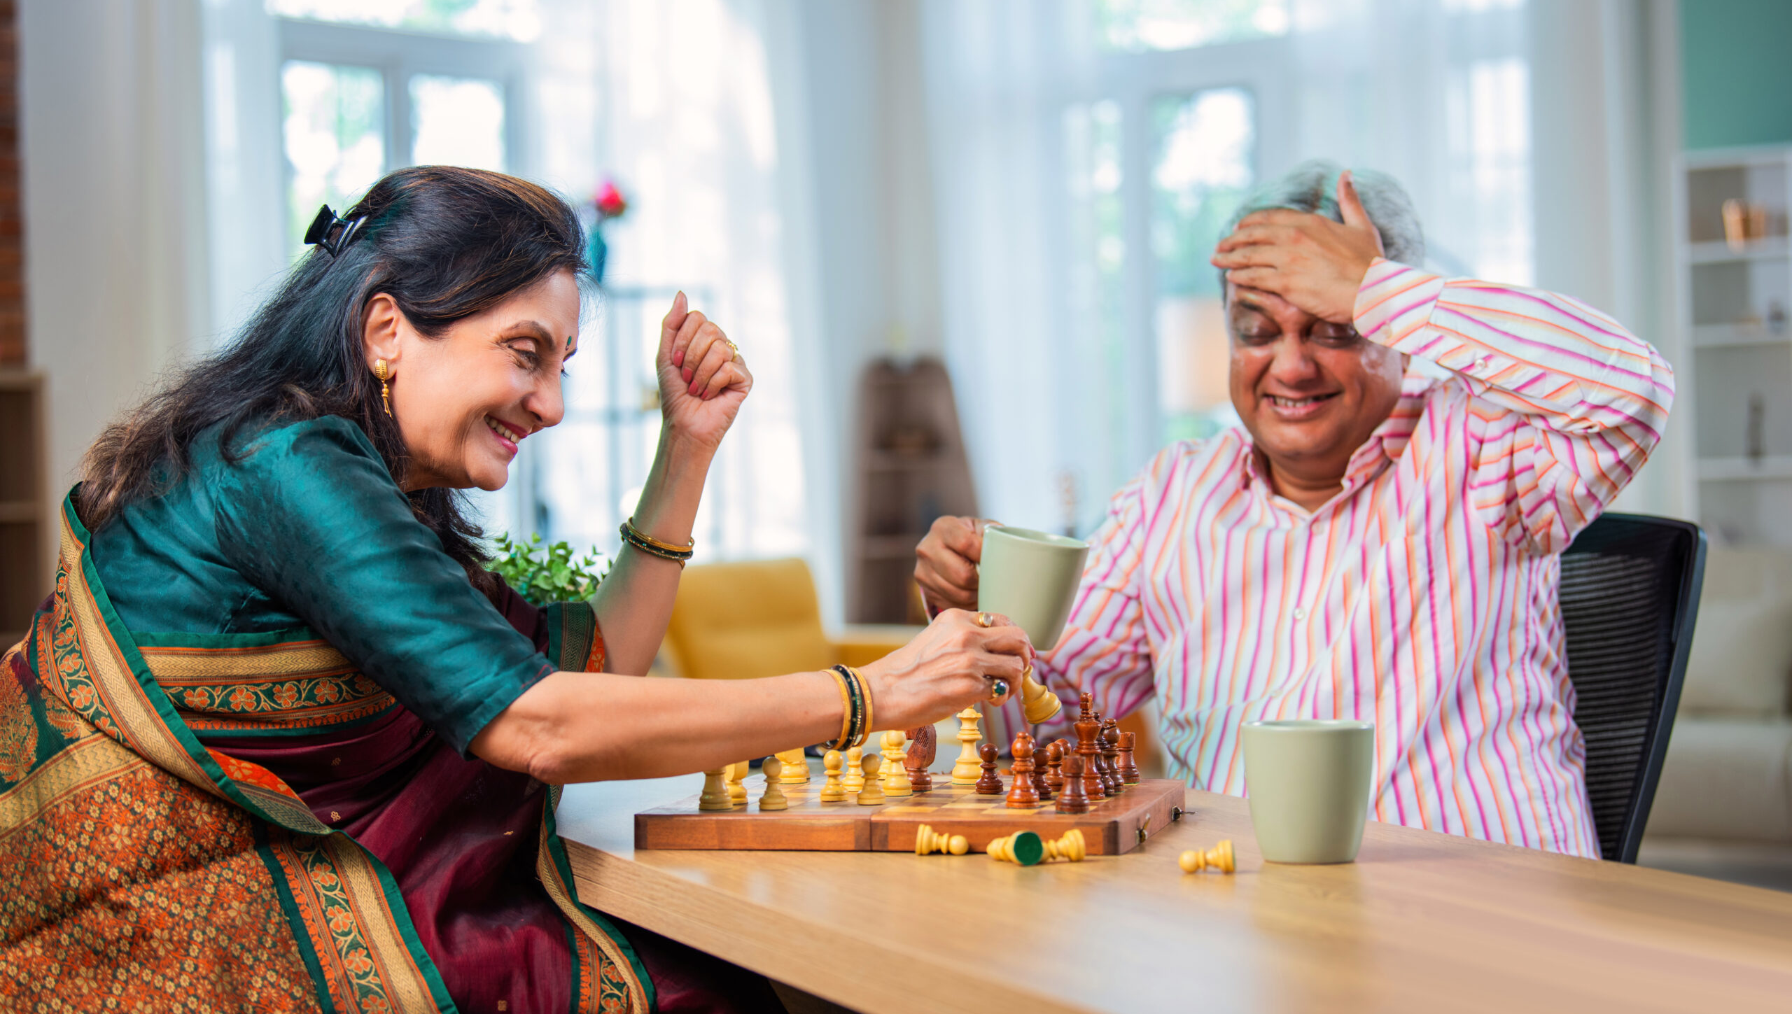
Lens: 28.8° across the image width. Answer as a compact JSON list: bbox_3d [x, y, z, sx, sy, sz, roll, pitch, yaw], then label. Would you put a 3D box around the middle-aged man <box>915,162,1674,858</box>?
[{"bbox_3d":[0.330,0.350,2.930,0.640,1.290,0.740,0,0,38],"label":"middle-aged man"}]

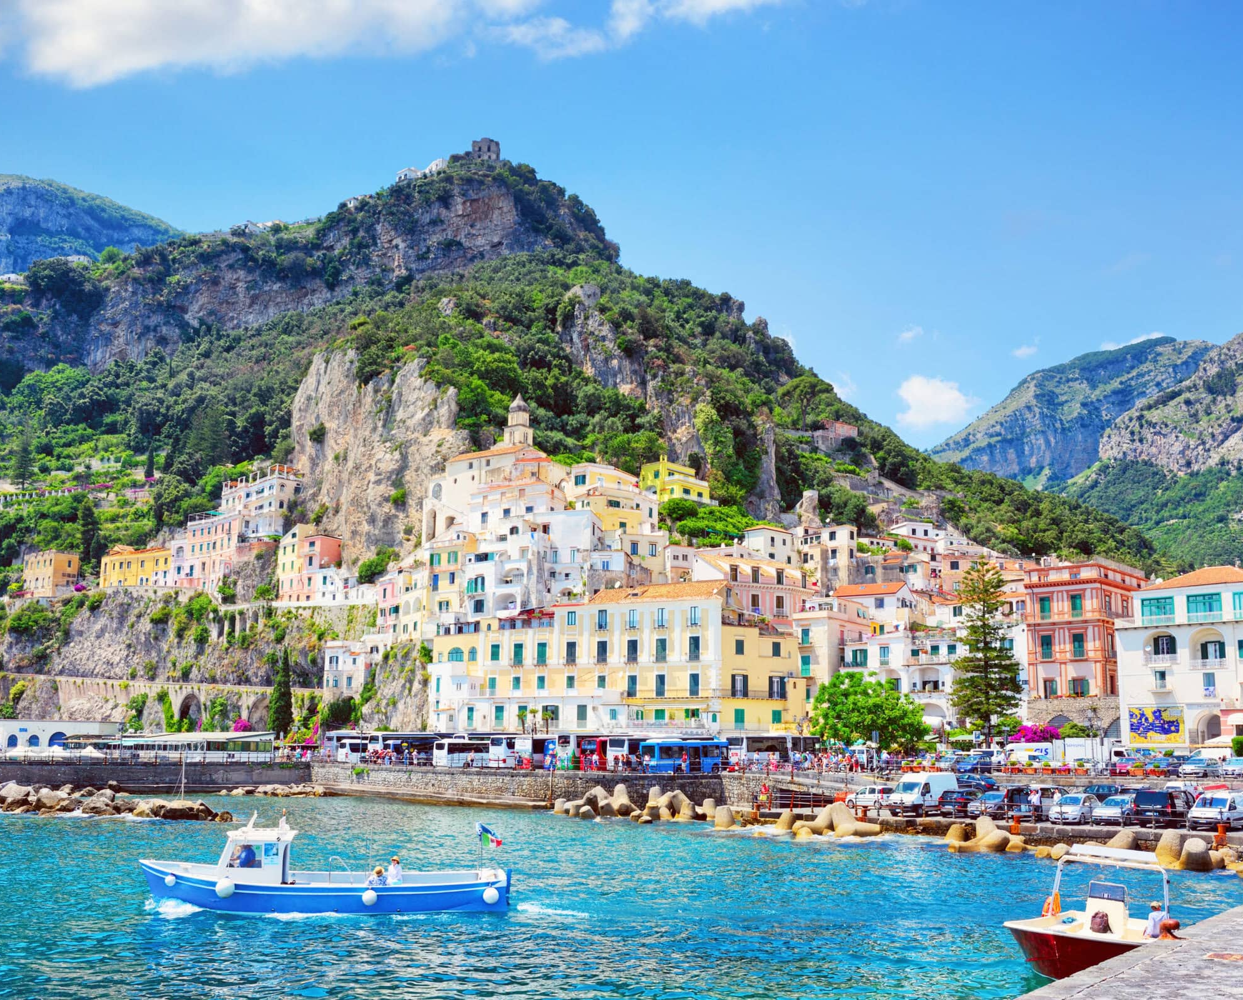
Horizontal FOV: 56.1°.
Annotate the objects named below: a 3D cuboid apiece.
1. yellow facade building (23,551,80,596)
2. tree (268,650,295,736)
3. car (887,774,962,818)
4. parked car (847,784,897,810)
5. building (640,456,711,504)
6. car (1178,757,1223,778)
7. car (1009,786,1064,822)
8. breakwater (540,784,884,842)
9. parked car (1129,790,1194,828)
[{"bbox_3d":[-119.490,15.869,245.000,11.700,9.300,6.000,-8,-14,36],"label":"yellow facade building"},{"bbox_3d":[-42.386,24.553,145.000,2.800,12.500,2.800,1,-11,0],"label":"tree"},{"bbox_3d":[18.108,17.508,69.500,2.000,2.450,5.000,-11,-16,43],"label":"car"},{"bbox_3d":[16.448,19.480,76.344,1.580,1.550,3.550,7,-13,-31],"label":"parked car"},{"bbox_3d":[9.148,-2.413,197.000,6.500,8.000,11.500,-11,-16,43],"label":"building"},{"bbox_3d":[42.443,19.569,85.500,1.720,1.480,4.100,-11,-16,44],"label":"car"},{"bbox_3d":[23.524,17.073,65.831,1.880,1.860,4.750,-8,-14,37],"label":"car"},{"bbox_3d":[5.186,20.325,77.000,26.000,2.400,5.000,-11,-16,44],"label":"breakwater"},{"bbox_3d":[27.785,15.754,59.800,1.900,1.870,4.750,-9,-15,40],"label":"parked car"}]

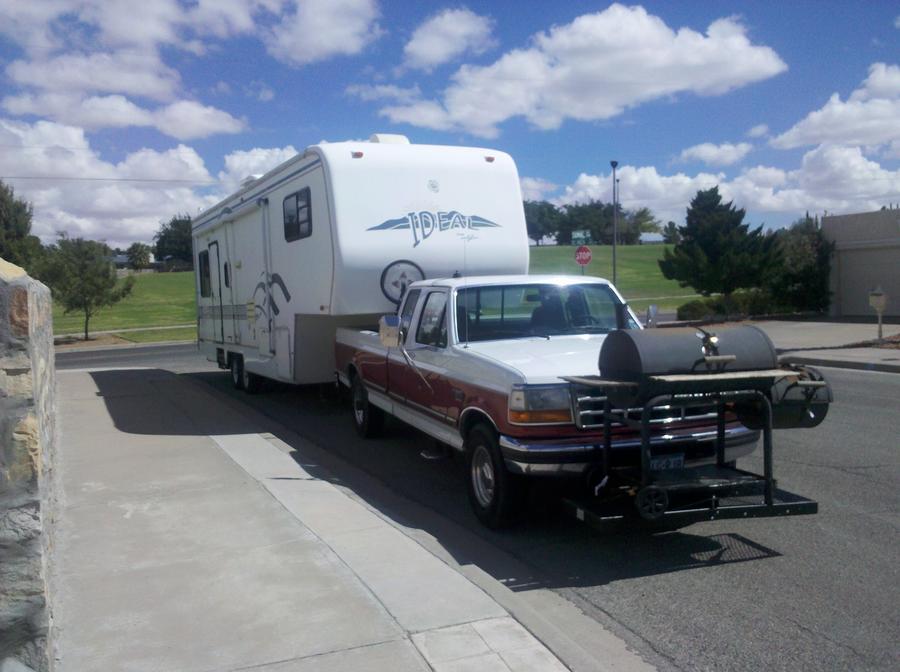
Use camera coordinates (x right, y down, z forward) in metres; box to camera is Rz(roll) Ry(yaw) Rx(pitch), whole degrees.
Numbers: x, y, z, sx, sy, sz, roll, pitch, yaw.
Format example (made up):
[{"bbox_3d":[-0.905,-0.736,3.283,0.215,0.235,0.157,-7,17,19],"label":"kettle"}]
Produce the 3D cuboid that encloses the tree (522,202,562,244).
[{"bbox_3d":[11.799,-15.304,105.000,6.200,6.000,6.200,-1,3,0],"label":"tree"}]

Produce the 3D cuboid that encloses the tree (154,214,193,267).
[{"bbox_3d":[-36.070,-12.810,105.000,7.000,7.000,7.000,-1,3,0],"label":"tree"}]

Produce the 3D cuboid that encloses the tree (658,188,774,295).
[{"bbox_3d":[10.952,-3.472,32.000,4.800,5.350,4.800,-1,3,0],"label":"tree"}]

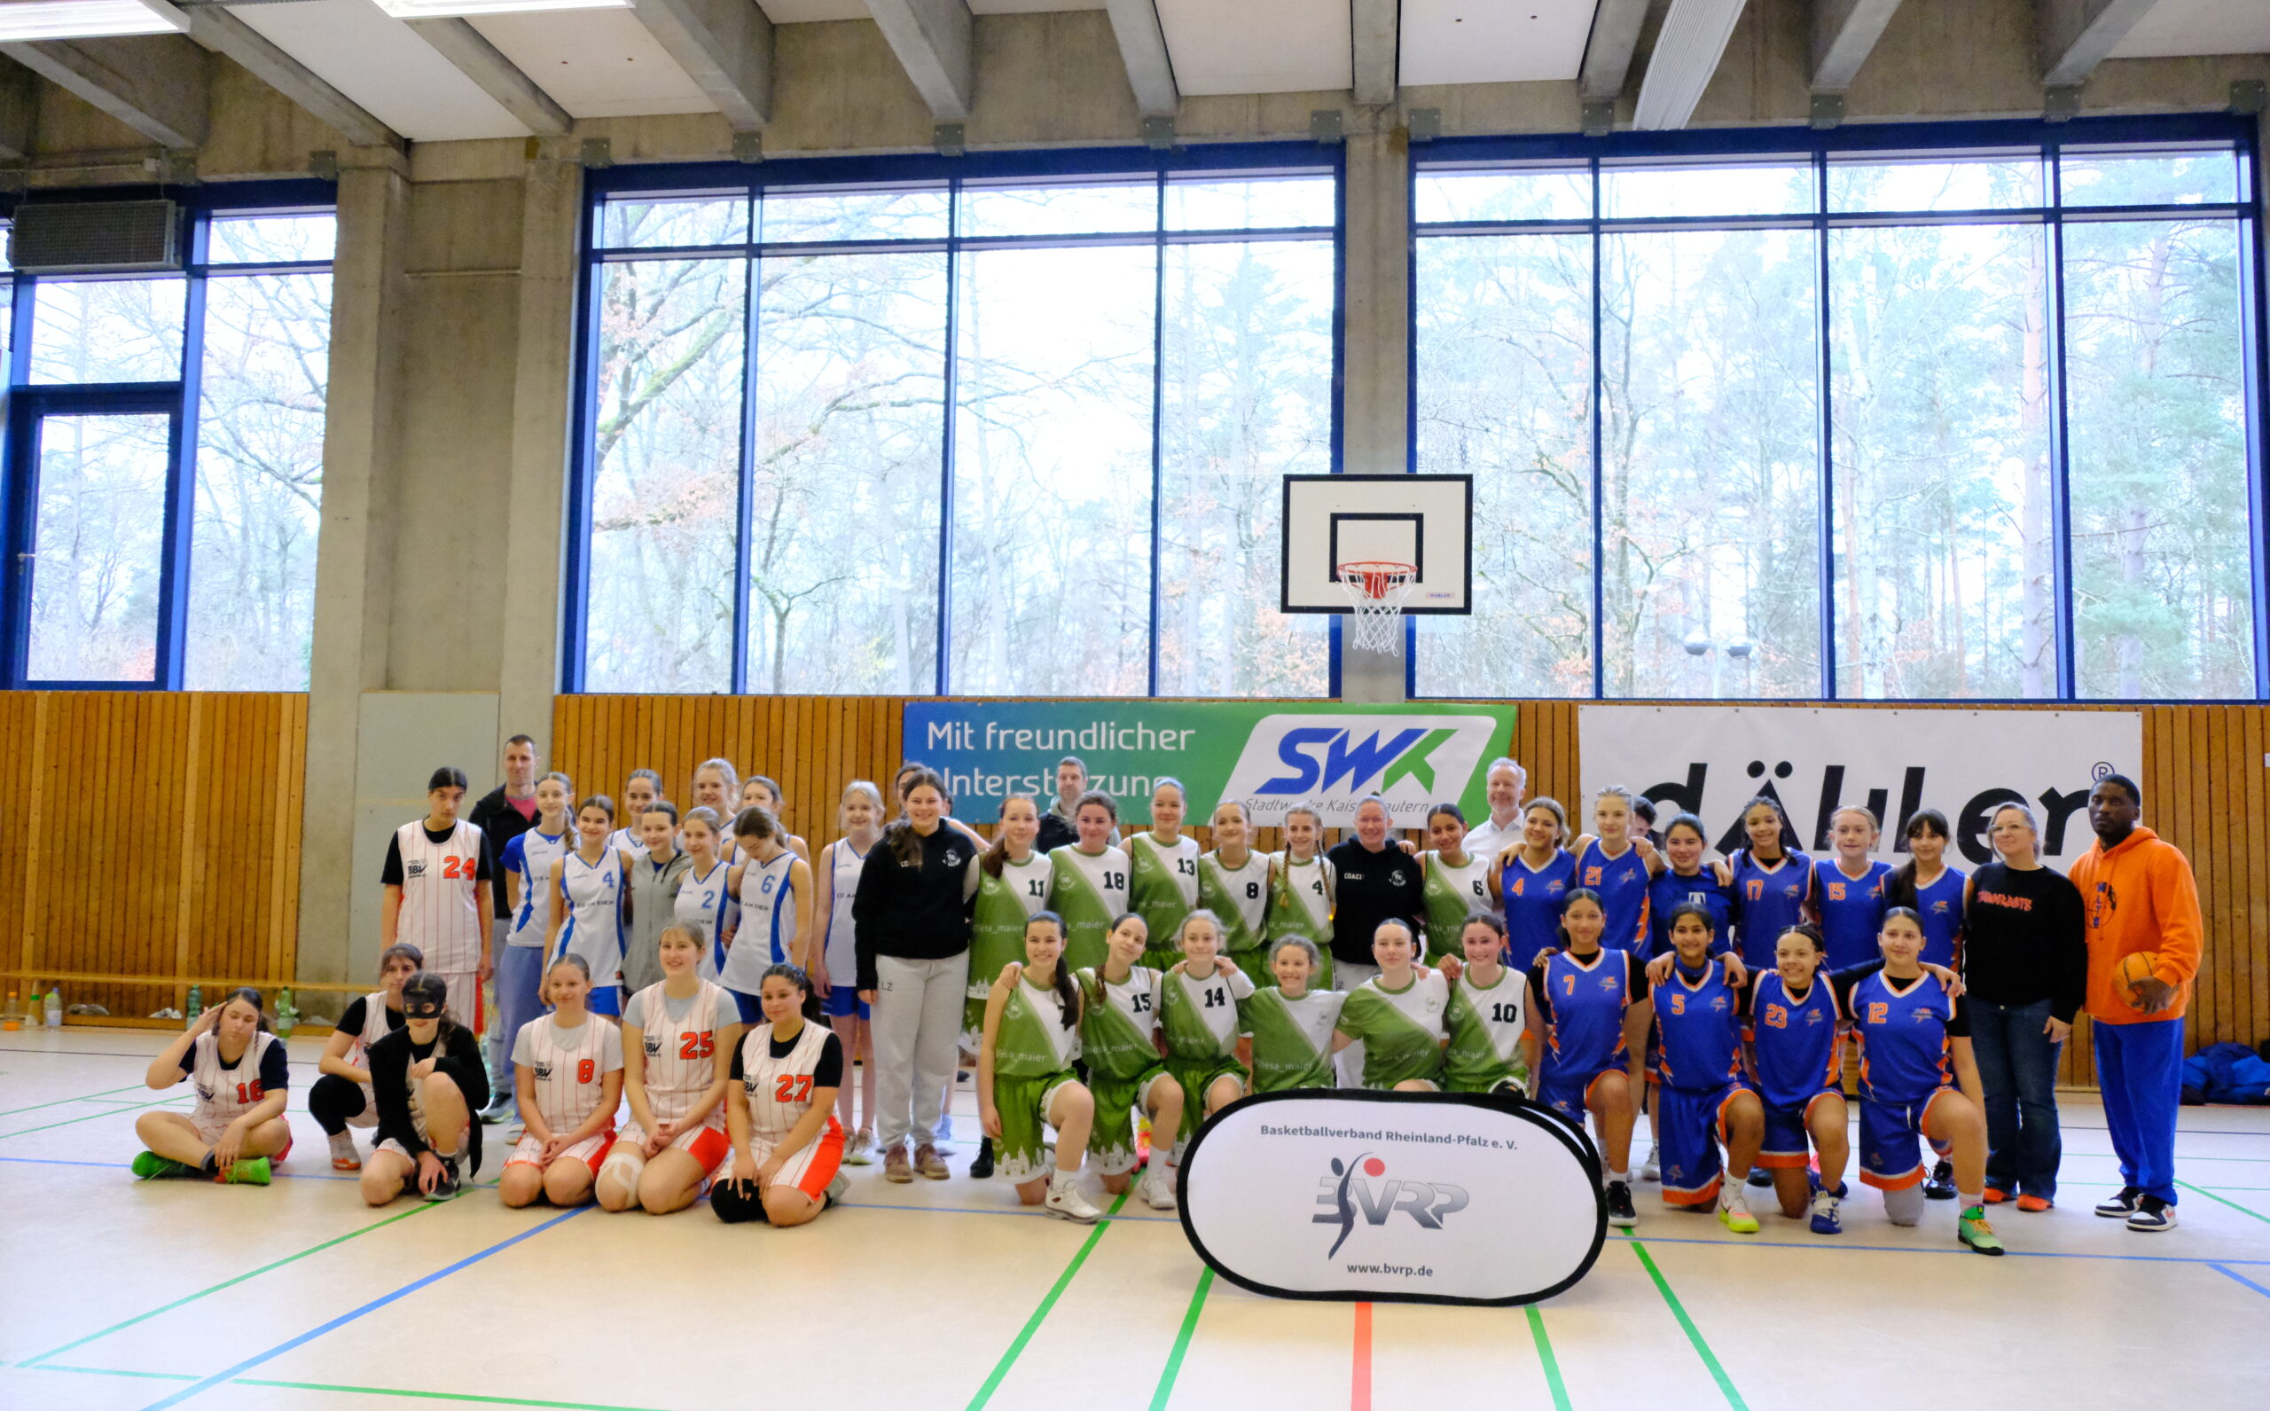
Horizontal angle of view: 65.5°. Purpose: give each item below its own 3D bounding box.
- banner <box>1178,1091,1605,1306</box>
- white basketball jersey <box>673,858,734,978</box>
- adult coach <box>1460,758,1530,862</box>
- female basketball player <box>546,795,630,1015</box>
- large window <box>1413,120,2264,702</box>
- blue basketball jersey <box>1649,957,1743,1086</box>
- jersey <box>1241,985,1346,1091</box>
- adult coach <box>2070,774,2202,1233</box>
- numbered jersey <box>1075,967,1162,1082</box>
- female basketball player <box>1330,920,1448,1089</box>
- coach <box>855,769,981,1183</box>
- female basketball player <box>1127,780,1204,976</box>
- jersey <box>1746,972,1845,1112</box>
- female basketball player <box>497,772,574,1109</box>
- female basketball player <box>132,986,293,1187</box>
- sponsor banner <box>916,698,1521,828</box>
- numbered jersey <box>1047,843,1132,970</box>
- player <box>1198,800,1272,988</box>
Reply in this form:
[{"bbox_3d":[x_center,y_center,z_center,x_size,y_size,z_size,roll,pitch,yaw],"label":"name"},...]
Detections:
[{"bbox_3d":[0.846,1.586,5.790,1.350,0.650,0.460,1,-4,6],"label":"banner"},{"bbox_3d":[-1.878,0.964,7.695,0.340,0.570,0.230,0,-4,6],"label":"white basketball jersey"},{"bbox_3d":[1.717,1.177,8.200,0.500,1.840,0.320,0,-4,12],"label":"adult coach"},{"bbox_3d":[-2.445,1.211,7.916,0.420,1.619,0.280,3,-5,-19],"label":"female basketball player"},{"bbox_3d":[4.429,-1.863,11.228,5.320,3.710,0.200,0,-4,8],"label":"large window"},{"bbox_3d":[2.267,1.286,7.120,0.380,0.530,0.250,0,-5,16],"label":"blue basketball jersey"},{"bbox_3d":[0.633,1.387,7.120,0.450,0.520,0.260,1,-4,5],"label":"jersey"},{"bbox_3d":[4.020,1.165,7.103,0.480,1.782,0.370,-3,-6,43],"label":"adult coach"},{"bbox_3d":[-0.063,1.318,7.329,0.370,0.510,0.260,1,-4,1],"label":"numbered jersey"},{"bbox_3d":[1.027,1.442,7.119,0.560,1.150,0.750,0,-4,8],"label":"female basketball player"},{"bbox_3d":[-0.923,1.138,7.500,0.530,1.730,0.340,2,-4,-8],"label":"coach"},{"bbox_3d":[0.119,1.177,7.842,0.450,1.720,0.300,1,-4,1],"label":"female basketball player"},{"bbox_3d":[2.619,1.331,7.000,0.390,0.560,0.280,-1,-5,20],"label":"jersey"},{"bbox_3d":[-2.813,1.180,8.321,0.440,1.735,0.290,3,-5,-21],"label":"female basketball player"},{"bbox_3d":[-3.892,1.579,7.451,0.620,0.764,0.620,3,-5,-20],"label":"female basketball player"},{"bbox_3d":[0.434,0.380,11.327,3.970,0.760,0.030,0,-4,8],"label":"sponsor banner"},{"bbox_3d":[-0.207,0.913,7.804,0.370,0.640,0.250,1,-4,1],"label":"numbered jersey"},{"bbox_3d":[0.436,1.239,7.817,0.420,1.637,0.280,0,-5,5],"label":"player"}]

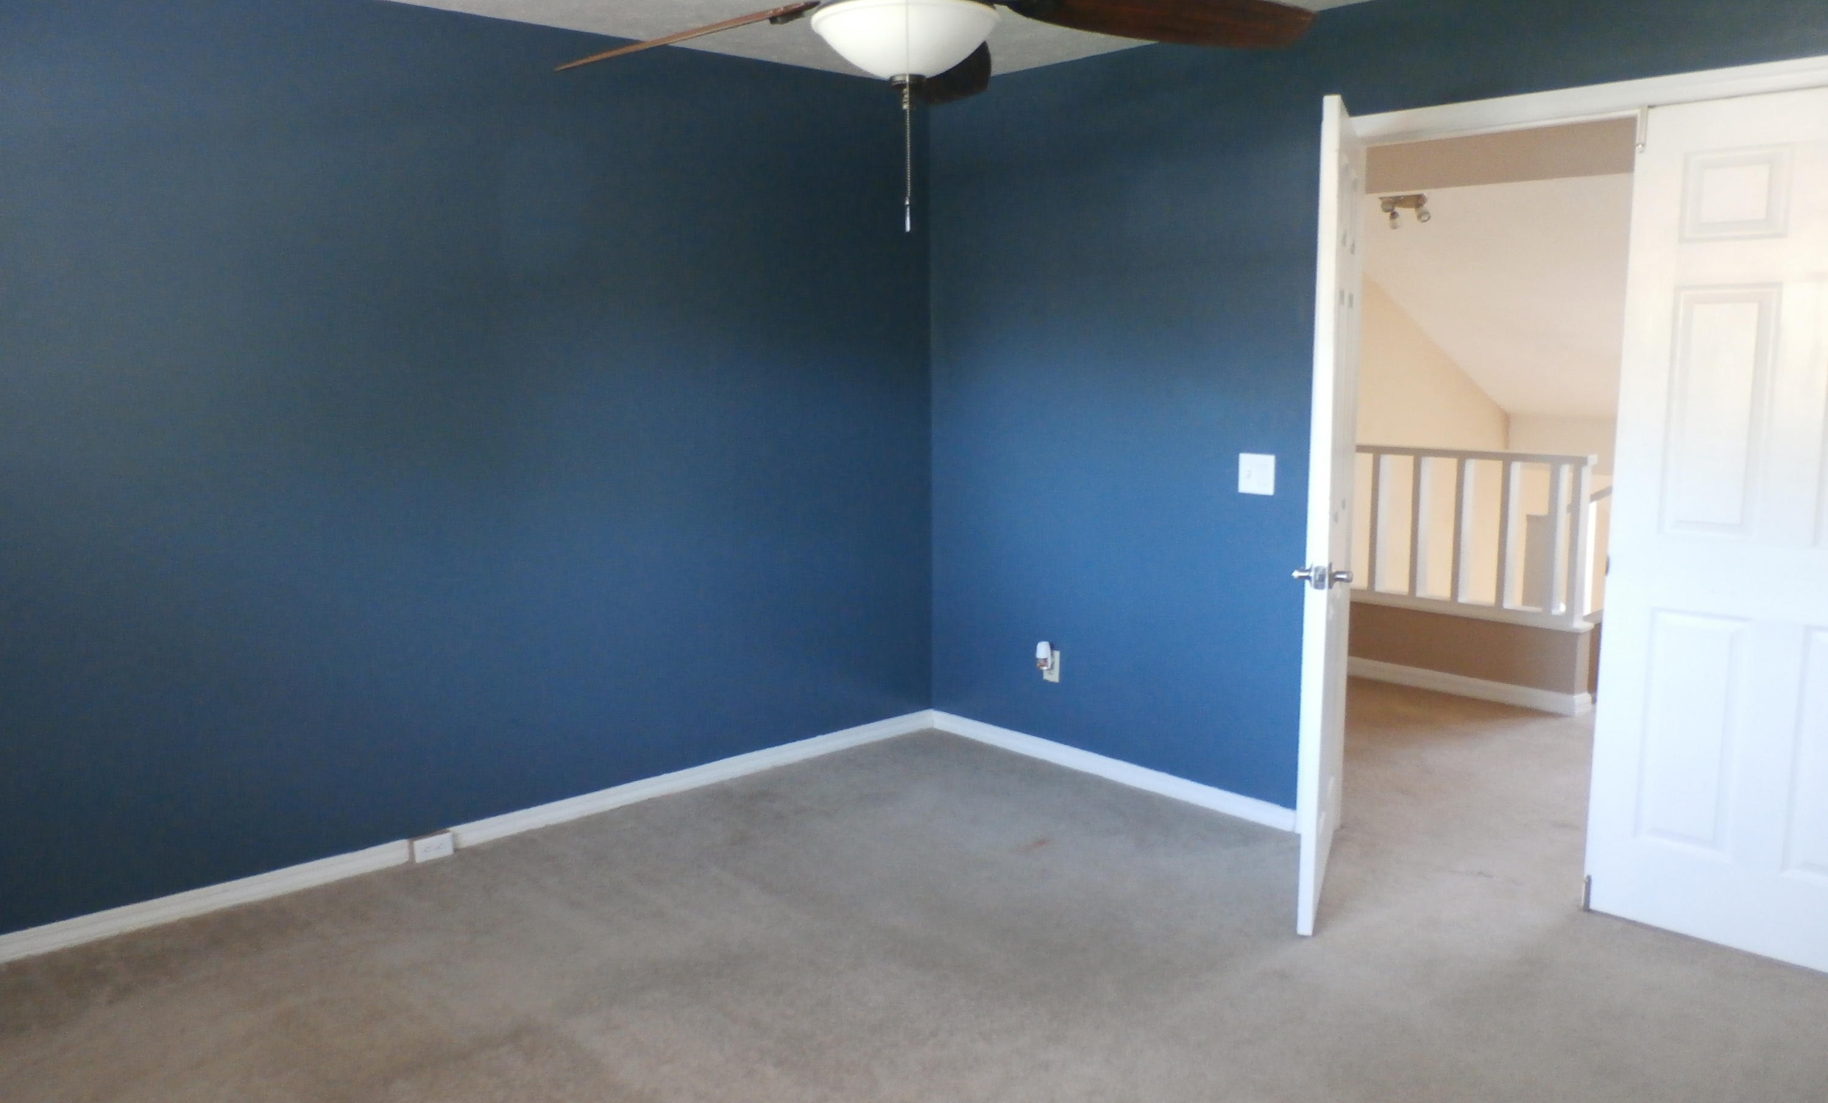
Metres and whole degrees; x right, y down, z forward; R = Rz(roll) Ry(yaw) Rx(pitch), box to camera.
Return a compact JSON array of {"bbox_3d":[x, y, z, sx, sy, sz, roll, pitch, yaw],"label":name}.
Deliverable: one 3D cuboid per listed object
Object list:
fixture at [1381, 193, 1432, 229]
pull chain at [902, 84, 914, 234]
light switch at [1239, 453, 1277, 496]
[{"bbox_3d":[2.255,-1.561,6.050,0.120,0.145,0.250,-8,12,-43],"label":"fixture"},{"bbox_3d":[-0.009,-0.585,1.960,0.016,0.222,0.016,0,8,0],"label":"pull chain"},{"bbox_3d":[1.032,-0.232,3.982,0.009,0.118,0.118,-8,12,-43],"label":"light switch"}]

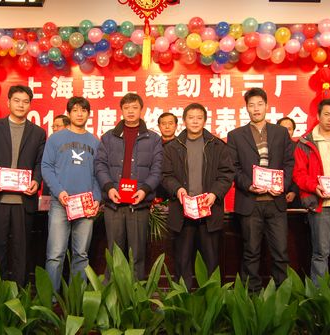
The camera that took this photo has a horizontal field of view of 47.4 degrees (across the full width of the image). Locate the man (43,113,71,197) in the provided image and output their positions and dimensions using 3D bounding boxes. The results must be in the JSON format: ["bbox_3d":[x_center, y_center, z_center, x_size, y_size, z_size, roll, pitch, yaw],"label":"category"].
[{"bbox_3d":[-1.156,0.295,4.195,0.520,1.763,0.340,0,-2,0],"label":"man"}]

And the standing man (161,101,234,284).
[{"bbox_3d":[0.281,0.291,3.193,0.620,1.685,0.400,0,-2,3],"label":"standing man"}]

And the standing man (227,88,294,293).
[{"bbox_3d":[0.822,0.225,3.216,0.580,1.820,0.400,0,-2,5],"label":"standing man"}]

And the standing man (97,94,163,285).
[{"bbox_3d":[-0.302,0.248,3.195,0.600,1.772,0.400,0,-2,-2],"label":"standing man"}]

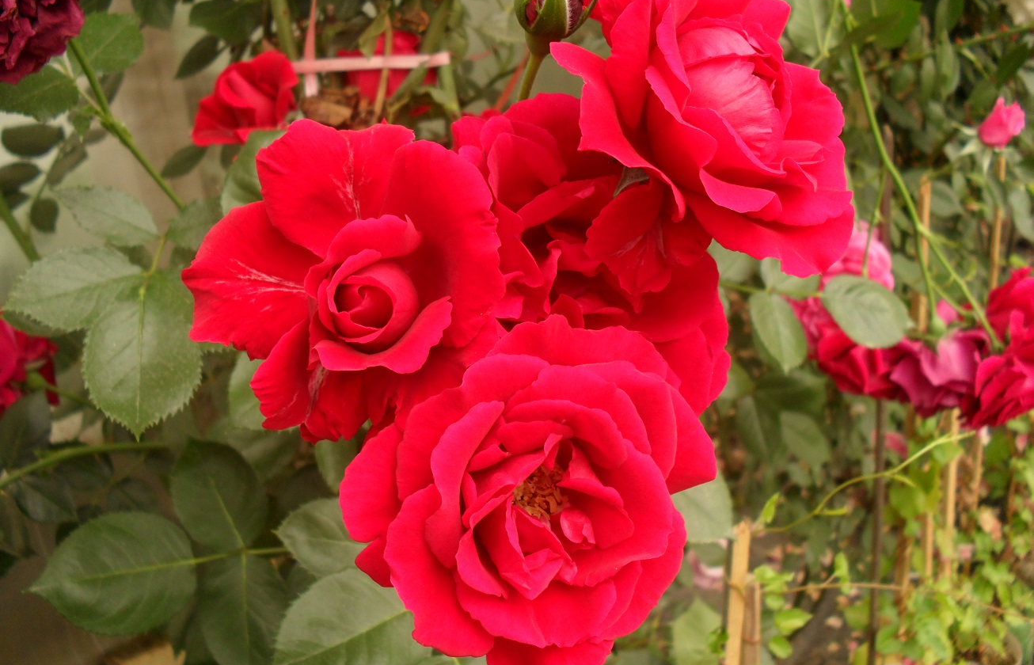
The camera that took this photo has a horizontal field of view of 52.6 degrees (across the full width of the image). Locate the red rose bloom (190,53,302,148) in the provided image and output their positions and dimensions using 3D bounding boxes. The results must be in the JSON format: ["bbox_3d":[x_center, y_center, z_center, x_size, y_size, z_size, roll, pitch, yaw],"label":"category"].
[{"bbox_3d":[-0.159,-0.136,0.610,0.060,0.052,0.060,14,34,0],"label":"red rose bloom"}]

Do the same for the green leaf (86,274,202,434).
[{"bbox_3d":[-0.144,0.008,0.403,0.046,0.065,0.013,-3,-13,-1],"label":"green leaf"}]

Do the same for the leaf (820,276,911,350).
[{"bbox_3d":[0.183,-0.011,0.550,0.047,0.038,0.012,21,-17,12],"label":"leaf"}]

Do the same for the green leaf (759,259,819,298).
[{"bbox_3d":[0.145,-0.035,0.550,0.034,0.038,0.010,38,0,20],"label":"green leaf"}]

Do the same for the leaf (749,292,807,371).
[{"bbox_3d":[0.131,0.000,0.530,0.025,0.042,0.008,-13,-16,9],"label":"leaf"}]

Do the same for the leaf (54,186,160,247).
[{"bbox_3d":[-0.176,-0.050,0.448,0.057,0.010,0.028,24,57,15],"label":"leaf"}]

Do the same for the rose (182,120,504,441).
[{"bbox_3d":[-0.059,-0.018,0.355,0.106,0.106,0.055,0,-9,3],"label":"rose"}]

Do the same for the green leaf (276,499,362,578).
[{"bbox_3d":[-0.072,0.084,0.420,0.050,0.010,0.030,9,57,-3],"label":"green leaf"}]

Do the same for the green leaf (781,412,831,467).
[{"bbox_3d":[0.209,0.077,0.755,0.033,0.050,0.010,-38,-12,-12],"label":"green leaf"}]

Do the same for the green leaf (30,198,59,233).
[{"bbox_3d":[-0.361,-0.090,0.800,0.020,0.028,0.006,3,-10,-22],"label":"green leaf"}]

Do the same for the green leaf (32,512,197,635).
[{"bbox_3d":[-0.161,0.096,0.417,0.065,0.050,0.013,-9,-20,-4],"label":"green leaf"}]

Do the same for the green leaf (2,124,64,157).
[{"bbox_3d":[-0.308,-0.122,0.665,0.035,0.009,0.028,4,47,-16],"label":"green leaf"}]

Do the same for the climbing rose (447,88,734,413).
[{"bbox_3d":[0.025,-0.027,0.365,0.096,0.106,0.060,0,-12,0],"label":"climbing rose"}]

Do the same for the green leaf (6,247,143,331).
[{"bbox_3d":[-0.177,-0.017,0.420,0.054,0.032,0.010,-19,-18,-27],"label":"green leaf"}]

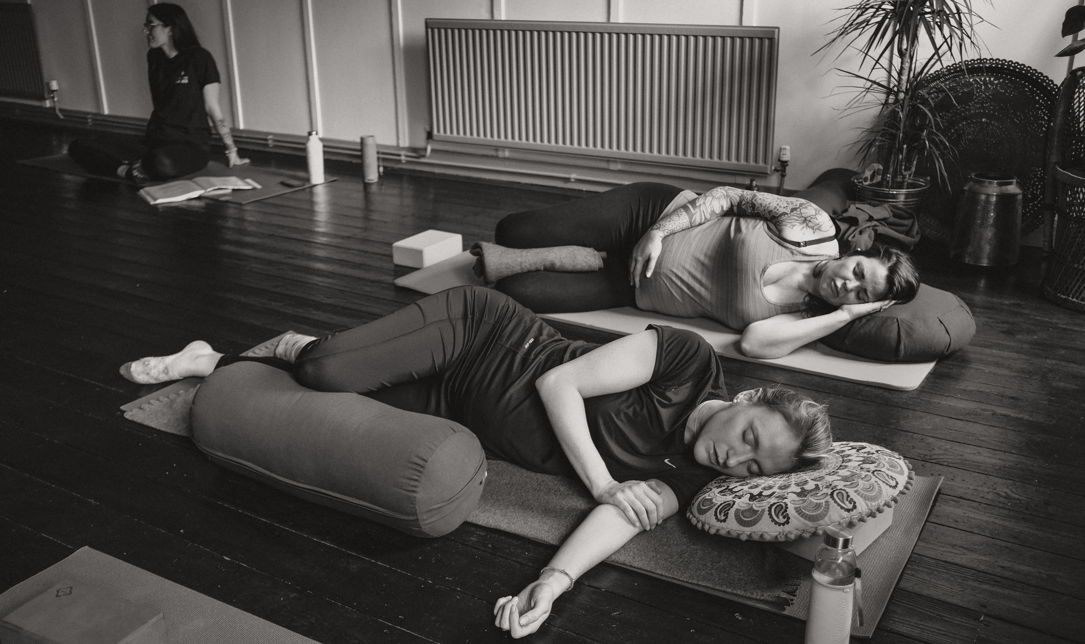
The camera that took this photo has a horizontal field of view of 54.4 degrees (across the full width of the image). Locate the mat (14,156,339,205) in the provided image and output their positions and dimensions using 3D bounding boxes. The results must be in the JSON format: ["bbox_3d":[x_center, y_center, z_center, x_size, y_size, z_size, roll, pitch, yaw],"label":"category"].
[{"bbox_3d":[-1.896,-0.777,5.363,1.830,0.008,0.575,13,24,33],"label":"mat"}]

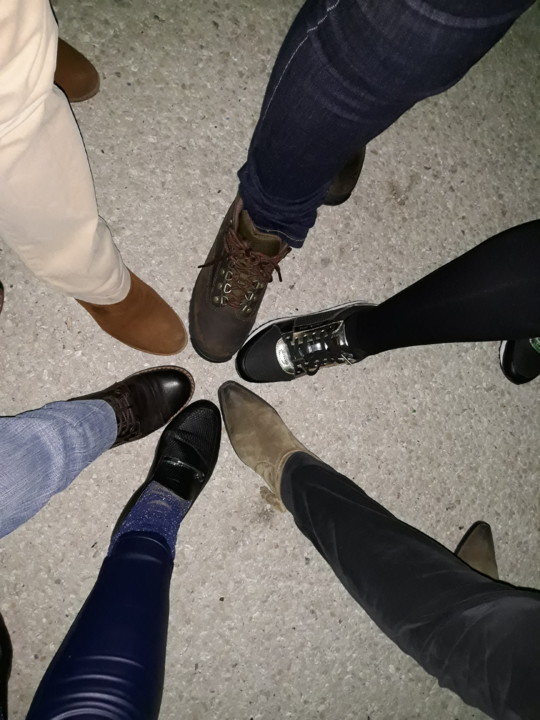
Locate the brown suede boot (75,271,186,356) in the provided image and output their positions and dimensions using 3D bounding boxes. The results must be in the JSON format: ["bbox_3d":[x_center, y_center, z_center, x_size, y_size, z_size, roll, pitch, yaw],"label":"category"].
[{"bbox_3d":[-0.242,-0.113,0.812,0.280,0.160,0.100,41,84,-1],"label":"brown suede boot"}]

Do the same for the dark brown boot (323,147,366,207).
[{"bbox_3d":[0.113,-0.406,0.867,0.108,0.150,0.300,1,86,-5],"label":"dark brown boot"}]

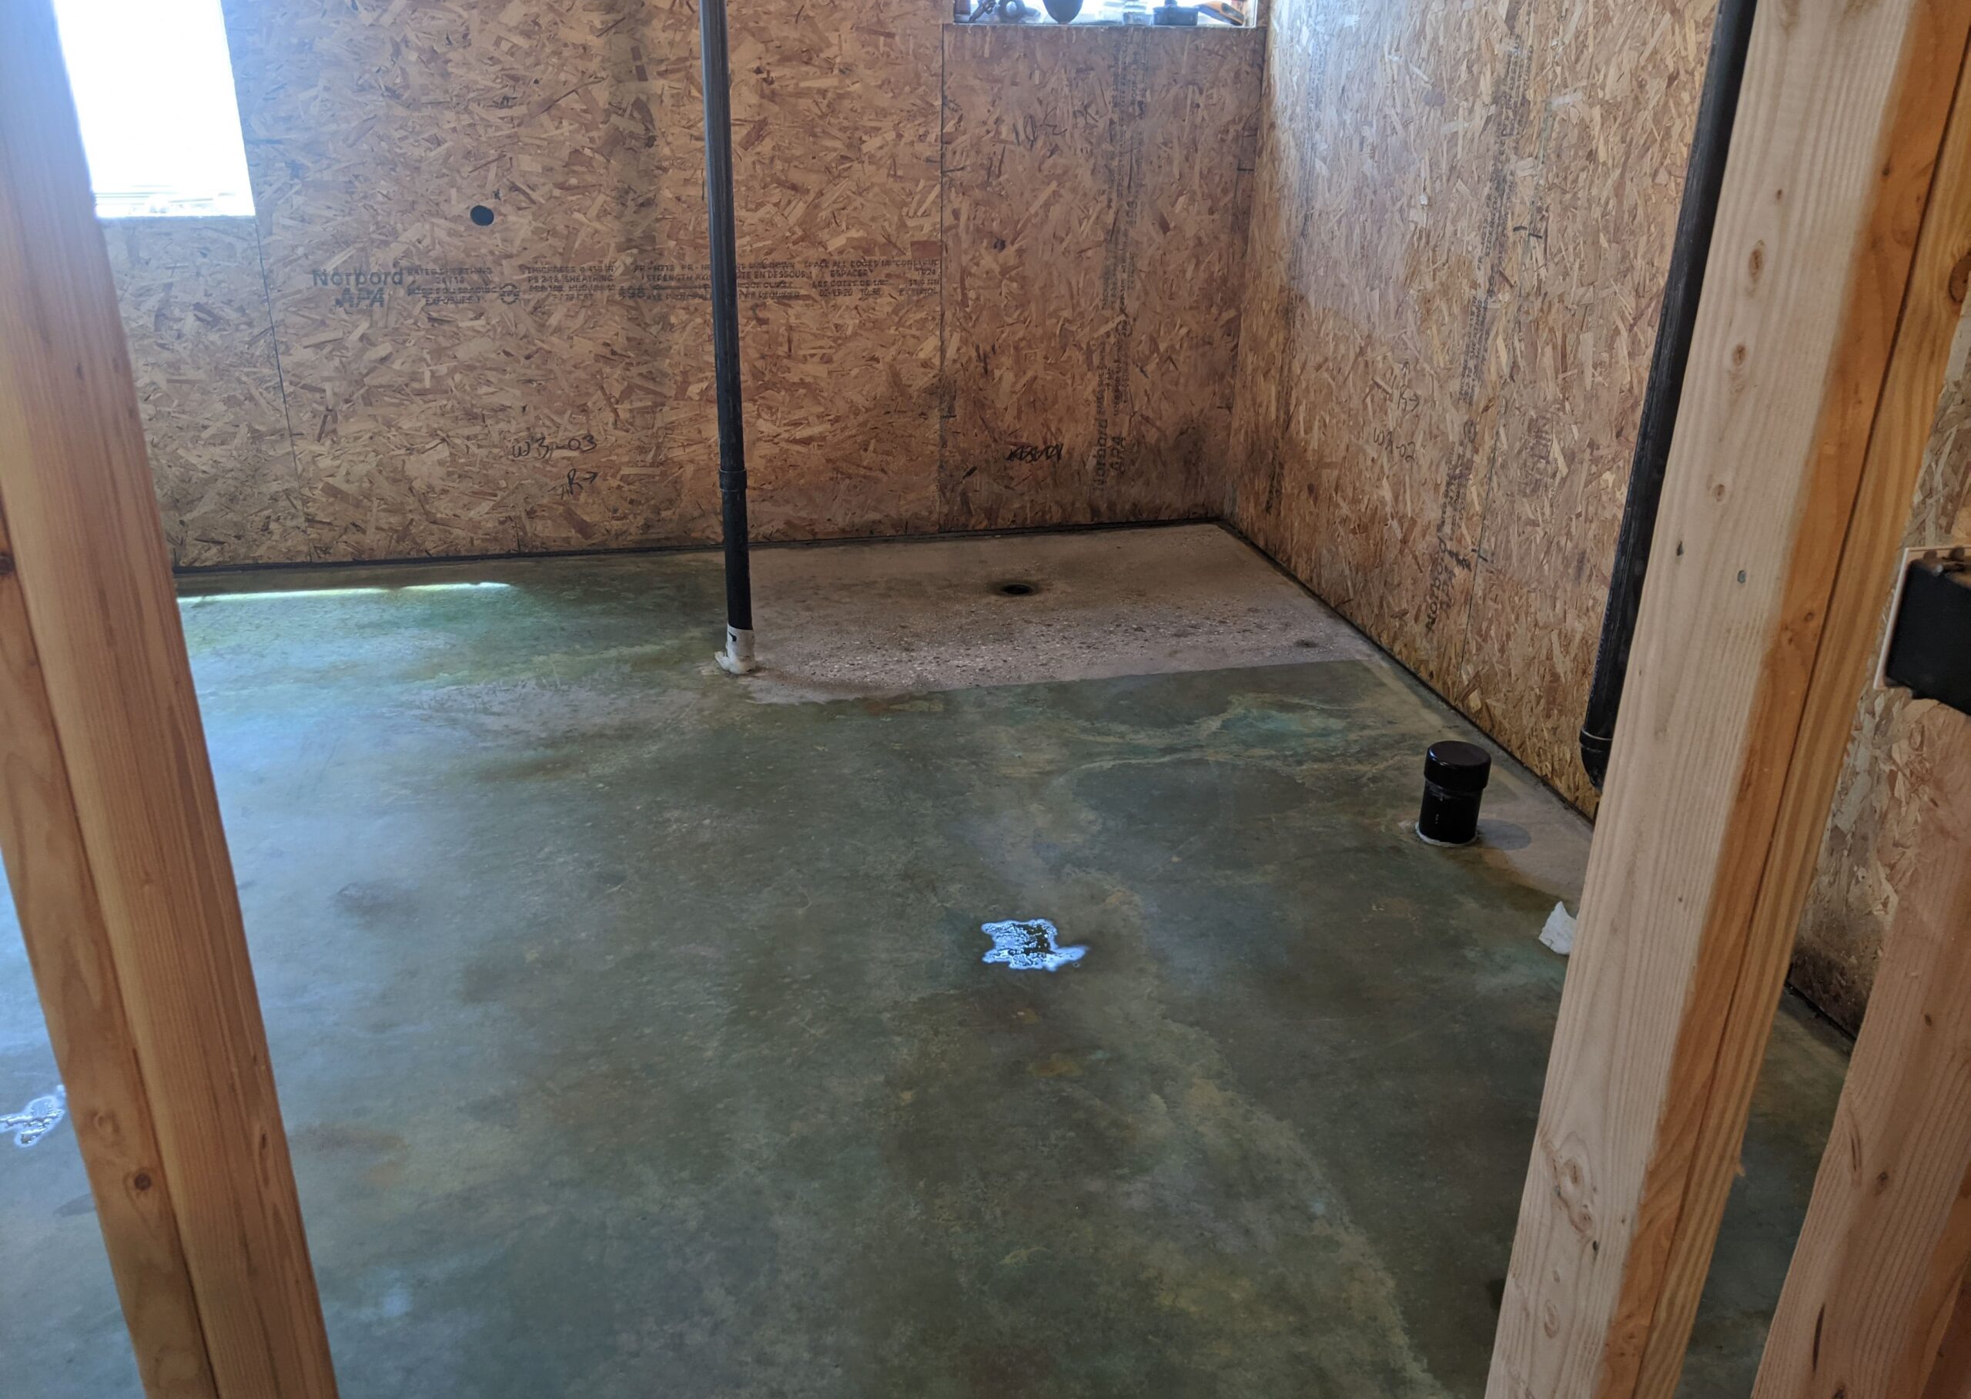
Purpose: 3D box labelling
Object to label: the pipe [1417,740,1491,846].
[{"bbox_3d":[0.978,0.195,3.206,0.127,0.179,0.127,-3,23,-11],"label":"pipe"}]

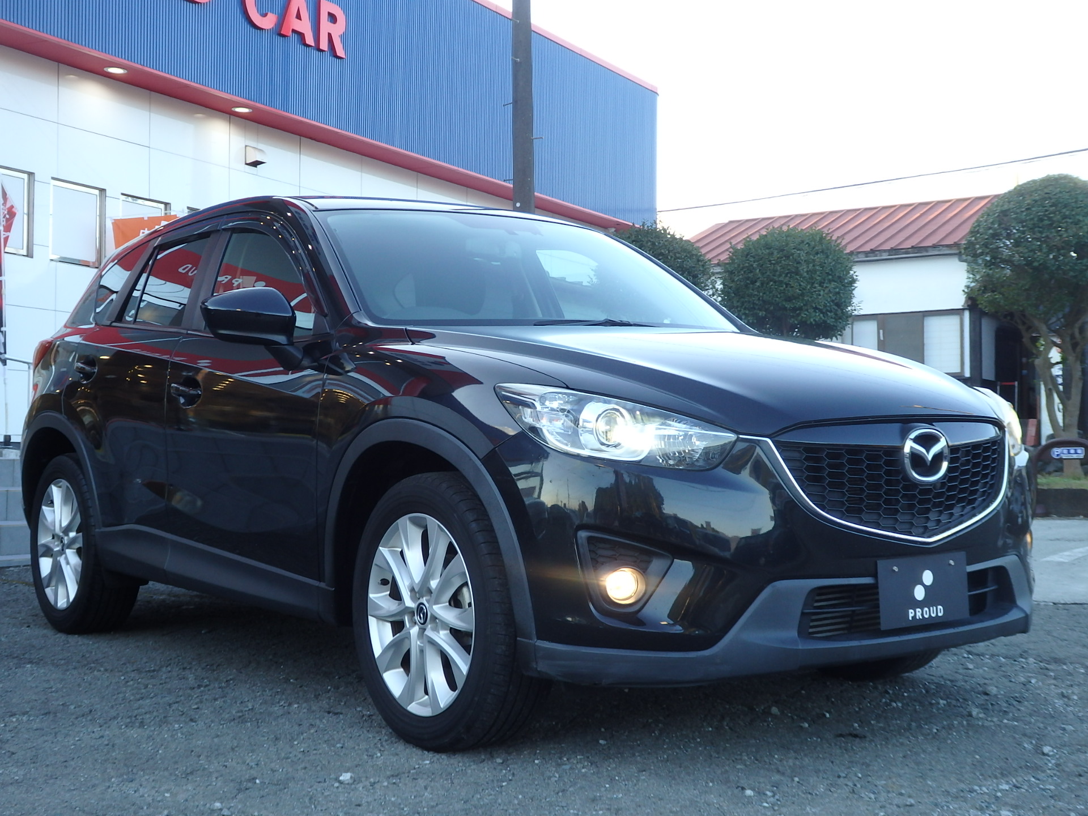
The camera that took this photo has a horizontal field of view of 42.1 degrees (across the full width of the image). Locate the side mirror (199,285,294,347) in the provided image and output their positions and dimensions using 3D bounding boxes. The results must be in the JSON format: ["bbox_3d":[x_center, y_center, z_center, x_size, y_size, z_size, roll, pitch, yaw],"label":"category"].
[{"bbox_3d":[-0.895,-0.266,4.271,0.245,0.178,0.170,0,-1,-38],"label":"side mirror"}]

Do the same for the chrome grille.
[{"bbox_3d":[0.905,0.195,3.487,0.890,0.250,0.130,0,-1,-38],"label":"chrome grille"}]

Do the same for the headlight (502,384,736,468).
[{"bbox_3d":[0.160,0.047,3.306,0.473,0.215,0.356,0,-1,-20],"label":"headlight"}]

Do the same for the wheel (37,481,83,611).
[{"bbox_3d":[-1.899,0.558,5.806,0.190,0.520,0.520,0,-1,-38],"label":"wheel"}]

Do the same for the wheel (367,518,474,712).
[{"bbox_3d":[-0.250,0.527,3.668,0.190,0.520,0.520,0,-1,-36],"label":"wheel"}]

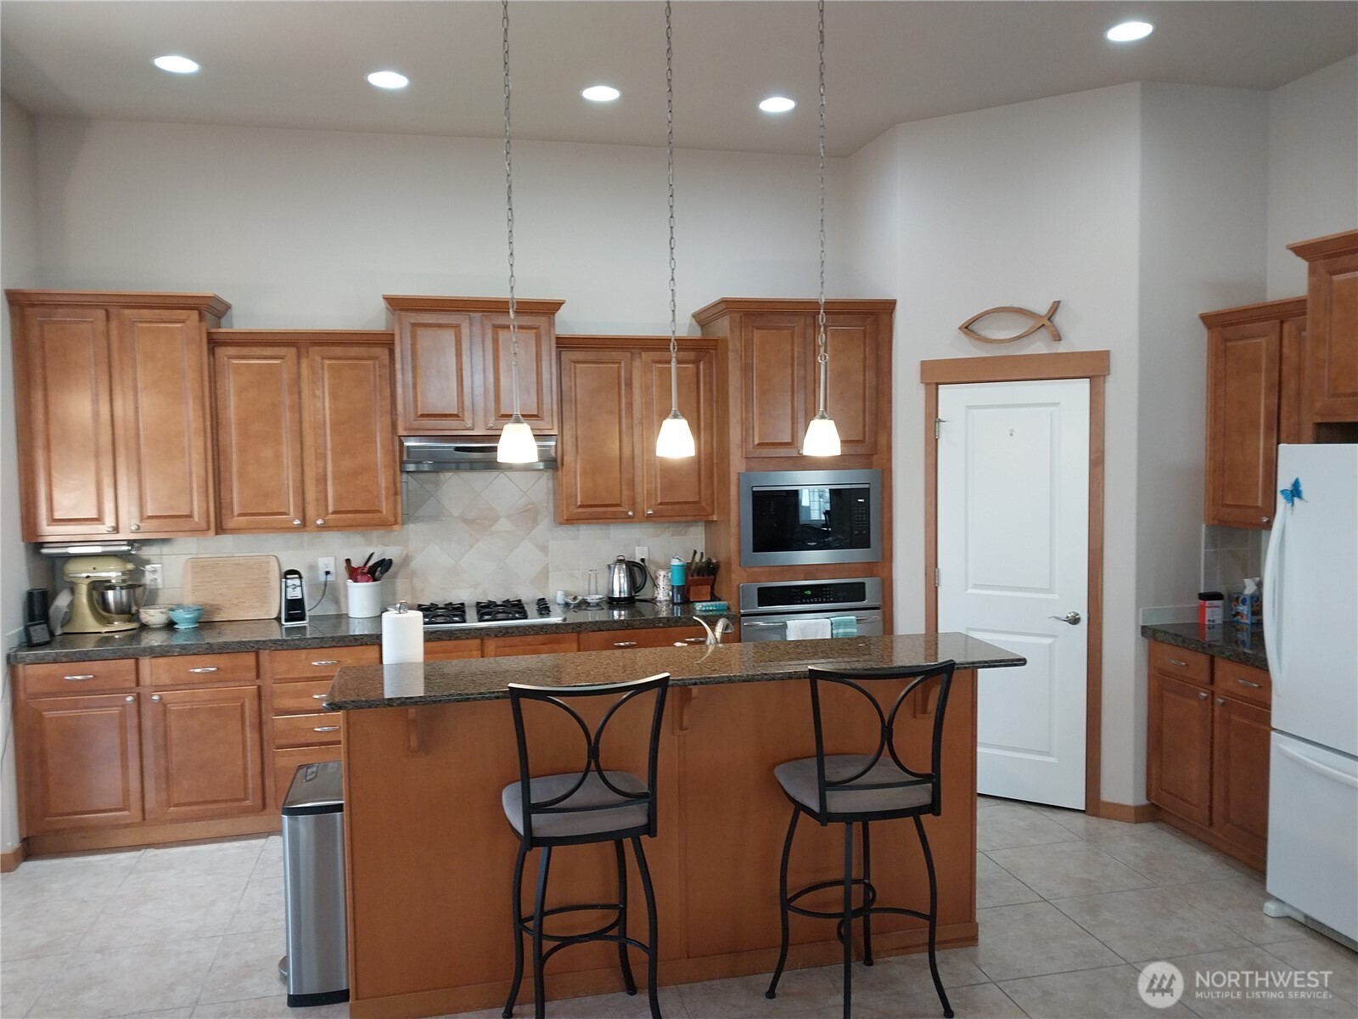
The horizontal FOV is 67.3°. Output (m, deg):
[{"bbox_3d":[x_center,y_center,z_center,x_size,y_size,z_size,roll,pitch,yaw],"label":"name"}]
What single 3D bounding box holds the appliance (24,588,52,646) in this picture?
[{"bbox_3d":[-2.839,0.477,4.505,0.095,0.236,0.110,-4,5,-42],"label":"appliance"}]

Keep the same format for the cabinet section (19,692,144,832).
[{"bbox_3d":[-2.620,1.078,4.671,0.456,0.572,0.520,-2,3,-11],"label":"cabinet section"}]

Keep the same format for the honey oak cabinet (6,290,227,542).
[{"bbox_3d":[-2.568,-0.424,4.750,0.855,1.110,0.395,-2,3,-13],"label":"honey oak cabinet"}]

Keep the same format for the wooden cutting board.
[{"bbox_3d":[-2.200,0.389,5.043,0.445,0.326,0.020,-2,-4,-13],"label":"wooden cutting board"}]

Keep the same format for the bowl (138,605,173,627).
[{"bbox_3d":[-2.517,0.522,4.949,0.163,0.088,0.163,-1,3,-13],"label":"bowl"}]

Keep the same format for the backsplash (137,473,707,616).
[{"bbox_3d":[-1.293,0.165,5.275,2.960,0.720,0.020,-2,3,-13],"label":"backsplash"}]

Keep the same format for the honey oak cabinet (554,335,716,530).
[{"bbox_3d":[-0.241,-0.409,5.322,0.818,0.933,0.345,-2,3,-13],"label":"honey oak cabinet"}]

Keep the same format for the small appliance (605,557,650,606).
[{"bbox_3d":[-0.272,0.372,5.403,0.212,0.262,0.155,-2,3,-13],"label":"small appliance"}]

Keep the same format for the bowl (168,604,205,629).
[{"bbox_3d":[-2.358,0.512,4.886,0.155,0.100,0.155,-2,3,-13],"label":"bowl"}]

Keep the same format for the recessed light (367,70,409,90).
[{"bbox_3d":[-1.255,-1.852,4.401,0.180,0.020,0.180,-2,3,-13],"label":"recessed light"}]

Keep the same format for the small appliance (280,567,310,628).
[{"bbox_3d":[-1.868,0.422,4.973,0.122,0.256,0.115,-2,3,-13],"label":"small appliance"}]

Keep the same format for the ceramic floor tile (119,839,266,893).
[{"bbox_3d":[-2.066,1.524,4.385,0.500,0.010,0.495,-2,3,-13],"label":"ceramic floor tile"}]

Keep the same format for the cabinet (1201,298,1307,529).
[{"bbox_3d":[2.652,-0.391,4.301,0.342,0.956,0.840,-2,3,-13],"label":"cabinet"}]

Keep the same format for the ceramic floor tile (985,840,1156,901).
[{"bbox_3d":[1.600,1.489,4.227,0.501,0.010,0.501,-2,3,-13],"label":"ceramic floor tile"}]

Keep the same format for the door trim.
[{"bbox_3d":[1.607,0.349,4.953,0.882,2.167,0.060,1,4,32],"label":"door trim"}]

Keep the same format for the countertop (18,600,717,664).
[{"bbox_3d":[-1.358,0.570,4.958,3.220,0.051,0.635,-2,3,-13],"label":"countertop"}]

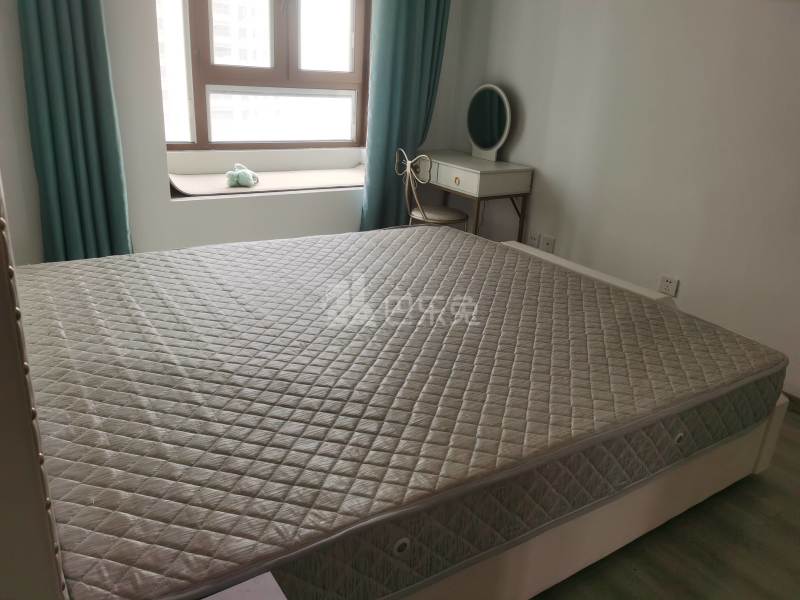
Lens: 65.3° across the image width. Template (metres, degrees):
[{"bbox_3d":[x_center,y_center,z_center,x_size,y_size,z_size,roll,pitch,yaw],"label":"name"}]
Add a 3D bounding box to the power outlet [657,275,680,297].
[{"bbox_3d":[1.276,-0.068,2.973,0.012,0.086,0.086,-10,24,-32],"label":"power outlet"}]

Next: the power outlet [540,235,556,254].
[{"bbox_3d":[0.844,-0.318,3.572,0.012,0.086,0.086,-10,24,-32],"label":"power outlet"}]

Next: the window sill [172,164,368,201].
[{"bbox_3d":[-0.764,-0.723,3.903,1.470,0.050,0.650,-10,24,-32],"label":"window sill"}]

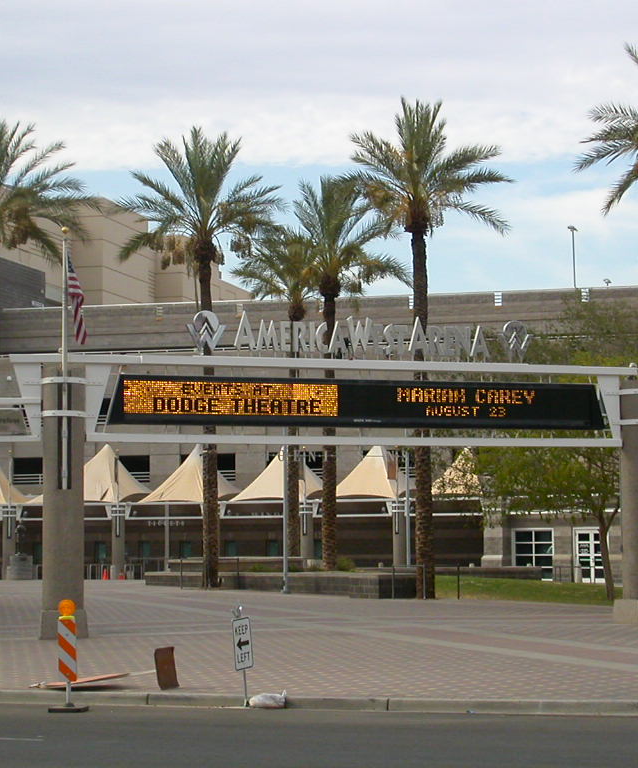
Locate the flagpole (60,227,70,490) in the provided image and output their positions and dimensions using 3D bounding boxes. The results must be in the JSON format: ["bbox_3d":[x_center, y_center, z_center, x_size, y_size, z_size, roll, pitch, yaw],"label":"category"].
[{"bbox_3d":[-4.919,-0.498,38.883,0.130,5.111,0.130,-1,-5,0],"label":"flagpole"}]

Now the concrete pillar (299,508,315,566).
[{"bbox_3d":[-0.596,8.114,104.169,0.660,3.692,0.660,-1,-5,0],"label":"concrete pillar"}]

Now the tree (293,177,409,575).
[{"bbox_3d":[1.031,-0.402,67.985,4.200,13.357,4.200,0,-4,0],"label":"tree"}]

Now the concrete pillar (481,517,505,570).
[{"bbox_3d":[8.726,7.943,101.172,1.100,3.761,0.950,-2,-5,17],"label":"concrete pillar"}]

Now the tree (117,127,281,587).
[{"bbox_3d":[-3.992,-0.966,67.205,5.400,15.452,5.400,-1,-5,0],"label":"tree"}]

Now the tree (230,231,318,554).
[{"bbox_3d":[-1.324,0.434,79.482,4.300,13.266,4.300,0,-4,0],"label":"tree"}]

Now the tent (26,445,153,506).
[{"bbox_3d":[-12.475,4.924,109.443,5.200,3.267,5.500,-2,-4,15],"label":"tent"}]

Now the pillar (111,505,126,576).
[{"bbox_3d":[-10.581,8.374,106.146,0.700,4.024,0.700,0,-4,0],"label":"pillar"}]

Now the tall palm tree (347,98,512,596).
[{"bbox_3d":[3.066,-1.041,55.806,4.600,13.940,4.600,0,-4,0],"label":"tall palm tree"}]

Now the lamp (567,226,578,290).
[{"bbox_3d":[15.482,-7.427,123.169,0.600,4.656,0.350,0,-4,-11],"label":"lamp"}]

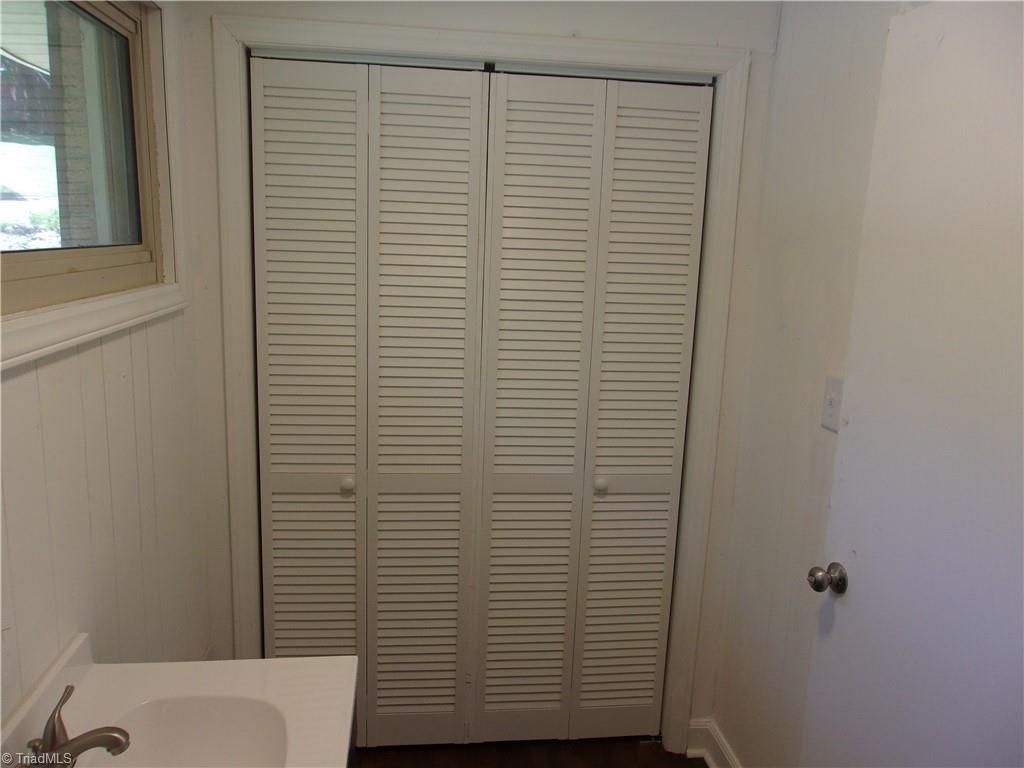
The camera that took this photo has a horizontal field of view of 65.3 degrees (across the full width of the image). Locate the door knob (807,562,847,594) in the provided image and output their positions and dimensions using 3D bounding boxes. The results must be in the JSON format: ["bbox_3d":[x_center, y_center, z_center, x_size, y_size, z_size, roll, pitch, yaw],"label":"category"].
[{"bbox_3d":[0.662,0.412,1.692,0.066,0.066,0.066,1,11,-7],"label":"door knob"}]

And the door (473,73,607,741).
[{"bbox_3d":[0.058,0.145,2.300,0.311,1.950,0.035,1,11,-7],"label":"door"}]

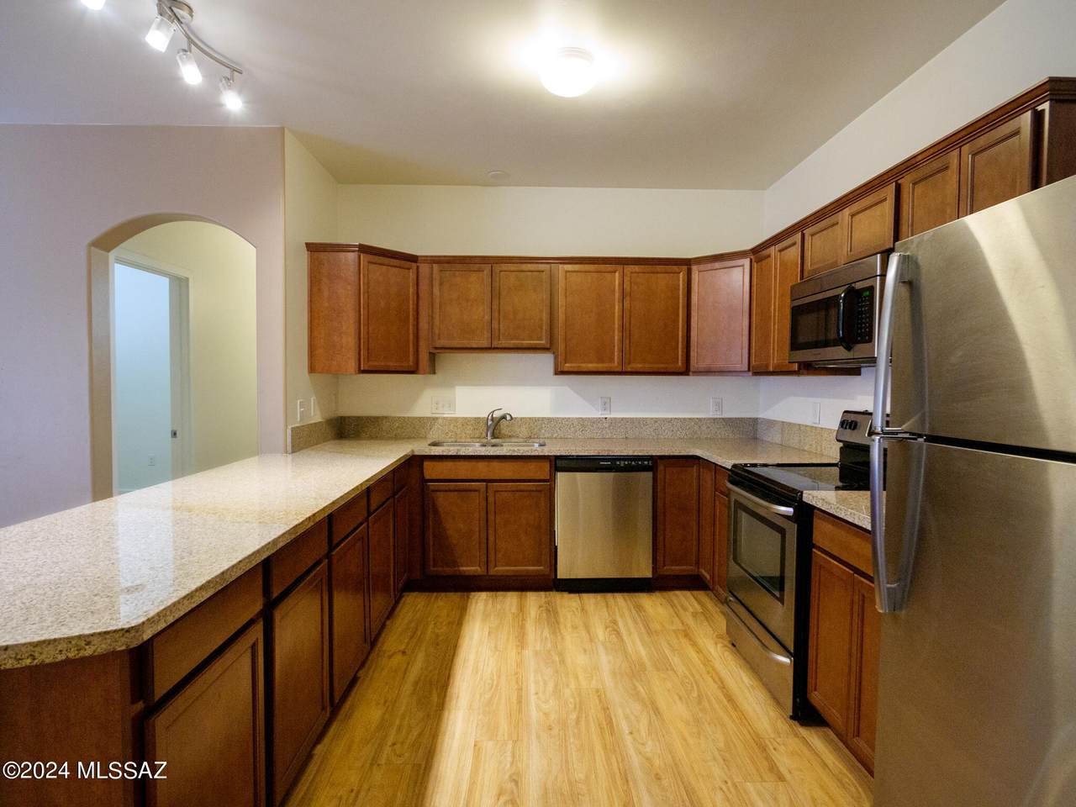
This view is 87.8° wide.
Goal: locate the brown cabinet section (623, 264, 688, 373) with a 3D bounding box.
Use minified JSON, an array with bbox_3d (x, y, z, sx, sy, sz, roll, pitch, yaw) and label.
[{"bbox_3d":[0.786,-0.574,3.897,0.441,0.724,0.310,0,2,-2],"label":"brown cabinet section"}]

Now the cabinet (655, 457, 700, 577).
[{"bbox_3d":[0.857,0.699,3.755,0.280,0.745,0.595,0,2,-1],"label":"cabinet"}]

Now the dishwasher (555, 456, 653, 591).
[{"bbox_3d":[0.411,0.746,3.779,0.596,0.862,0.608,0,2,-1],"label":"dishwasher"}]

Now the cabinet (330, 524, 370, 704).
[{"bbox_3d":[-1.051,0.811,2.267,0.600,0.635,0.475,0,2,-1],"label":"cabinet"}]

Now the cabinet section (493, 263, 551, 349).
[{"bbox_3d":[-0.110,-0.653,3.869,0.396,0.566,0.310,0,2,-2],"label":"cabinet section"}]

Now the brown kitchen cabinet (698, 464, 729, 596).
[{"bbox_3d":[1.321,0.747,3.223,0.610,0.820,0.576,0,2,-1],"label":"brown kitchen cabinet"}]

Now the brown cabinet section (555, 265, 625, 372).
[{"bbox_3d":[0.338,-0.574,3.885,0.455,0.725,0.310,0,2,-2],"label":"brown cabinet section"}]

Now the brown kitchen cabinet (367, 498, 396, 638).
[{"bbox_3d":[-1.063,0.790,2.762,0.600,0.635,0.475,0,2,-1],"label":"brown kitchen cabinet"}]

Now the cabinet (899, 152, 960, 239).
[{"bbox_3d":[1.522,-0.689,1.957,0.320,0.300,0.292,0,2,-1],"label":"cabinet"}]

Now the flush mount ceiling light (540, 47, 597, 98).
[{"bbox_3d":[0.132,-1.404,2.427,0.252,0.125,0.252,0,2,-1],"label":"flush mount ceiling light"}]

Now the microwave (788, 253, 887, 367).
[{"bbox_3d":[1.475,-0.375,2.503,0.386,0.415,0.740,0,2,-1],"label":"microwave"}]

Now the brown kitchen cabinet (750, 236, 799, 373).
[{"bbox_3d":[1.474,-0.531,3.128,0.325,0.745,0.620,0,2,-1],"label":"brown kitchen cabinet"}]

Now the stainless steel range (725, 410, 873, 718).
[{"bbox_3d":[1.286,0.646,2.509,0.675,1.190,0.755,0,2,-1],"label":"stainless steel range"}]

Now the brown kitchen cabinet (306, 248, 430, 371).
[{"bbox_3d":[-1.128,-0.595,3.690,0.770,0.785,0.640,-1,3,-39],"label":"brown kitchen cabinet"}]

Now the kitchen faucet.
[{"bbox_3d":[-0.267,0.147,3.885,0.205,0.225,0.060,2,3,39],"label":"kitchen faucet"}]

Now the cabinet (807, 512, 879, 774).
[{"bbox_3d":[1.341,0.785,1.863,0.600,0.765,0.570,0,2,-1],"label":"cabinet"}]

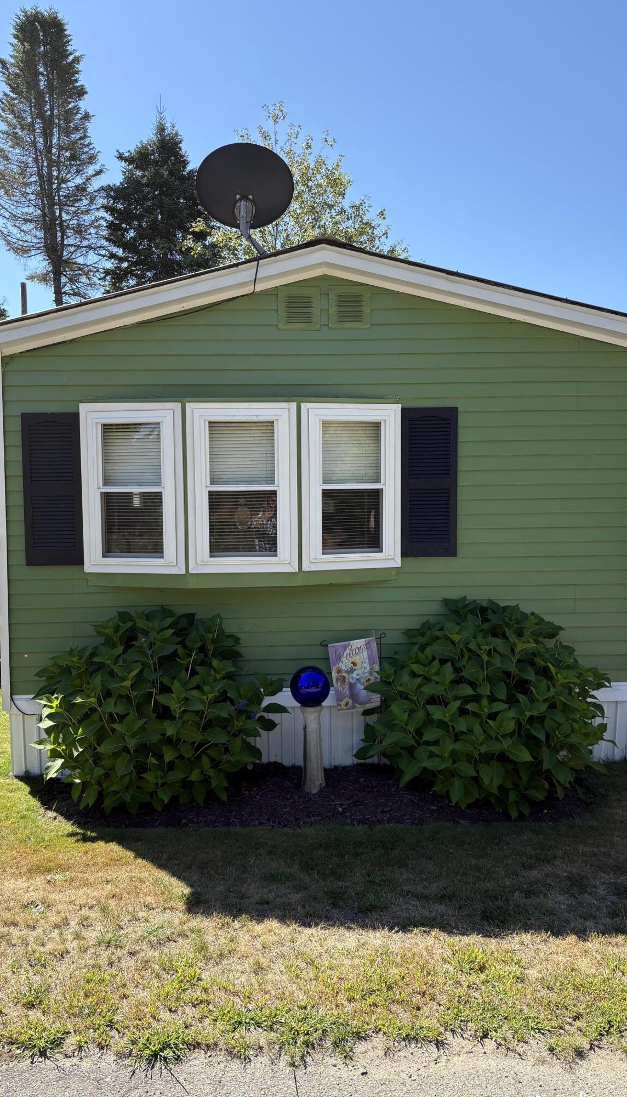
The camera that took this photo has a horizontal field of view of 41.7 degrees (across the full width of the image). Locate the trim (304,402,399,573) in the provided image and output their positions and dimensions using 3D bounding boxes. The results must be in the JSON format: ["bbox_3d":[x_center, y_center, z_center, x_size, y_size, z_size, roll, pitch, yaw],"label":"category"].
[{"bbox_3d":[0.250,-0.409,5.525,0.684,1.096,0.090,-2,4,-12],"label":"trim"}]

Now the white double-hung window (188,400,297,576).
[{"bbox_3d":[-0.464,-0.396,5.439,0.717,1.109,0.090,-1,4,-2],"label":"white double-hung window"}]

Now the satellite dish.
[{"bbox_3d":[-0.468,-2.354,5.651,0.659,0.778,0.500,0,4,8],"label":"satellite dish"}]

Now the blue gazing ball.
[{"bbox_3d":[-0.020,0.880,5.258,0.255,0.255,0.255,-1,4,0],"label":"blue gazing ball"}]

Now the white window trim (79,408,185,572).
[{"bbox_3d":[-1.186,-0.394,5.467,0.688,1.116,0.090,0,4,7],"label":"white window trim"}]

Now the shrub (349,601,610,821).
[{"bbox_3d":[1.041,0.911,5.070,1.578,1.245,1.150,-1,4,-2],"label":"shrub"}]

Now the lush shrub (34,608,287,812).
[{"bbox_3d":[-0.930,0.961,5.000,1.527,1.206,1.150,-1,4,-2],"label":"lush shrub"}]

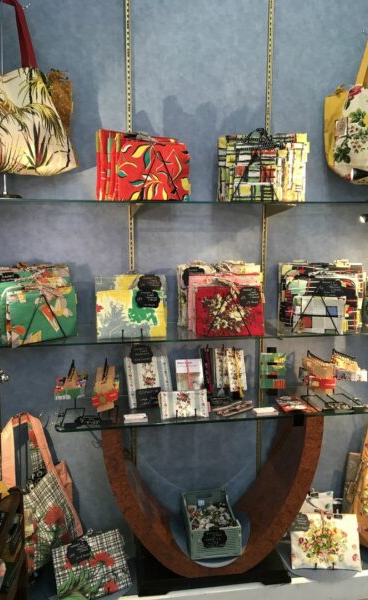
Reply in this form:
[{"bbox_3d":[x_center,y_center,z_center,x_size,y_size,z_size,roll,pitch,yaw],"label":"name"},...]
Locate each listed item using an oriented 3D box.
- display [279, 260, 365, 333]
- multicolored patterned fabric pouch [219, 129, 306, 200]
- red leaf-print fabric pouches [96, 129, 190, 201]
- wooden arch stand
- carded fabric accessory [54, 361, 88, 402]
[{"bbox_3d":[0.543,-0.013,2.009,0.289,0.272,0.150,0,10,1],"label":"display"},{"bbox_3d":[0.285,-0.493,1.857,0.310,0.250,0.150,1,10,4],"label":"multicolored patterned fabric pouch"},{"bbox_3d":[-0.147,-0.478,1.794,0.295,0.243,0.160,-4,10,-20],"label":"red leaf-print fabric pouches"},{"bbox_3d":[0.102,0.770,2.132,0.875,0.664,0.290,-1,10,-8],"label":"wooden arch stand"},{"bbox_3d":[-0.465,0.326,2.066,0.128,0.155,0.100,-1,9,-10],"label":"carded fabric accessory"}]

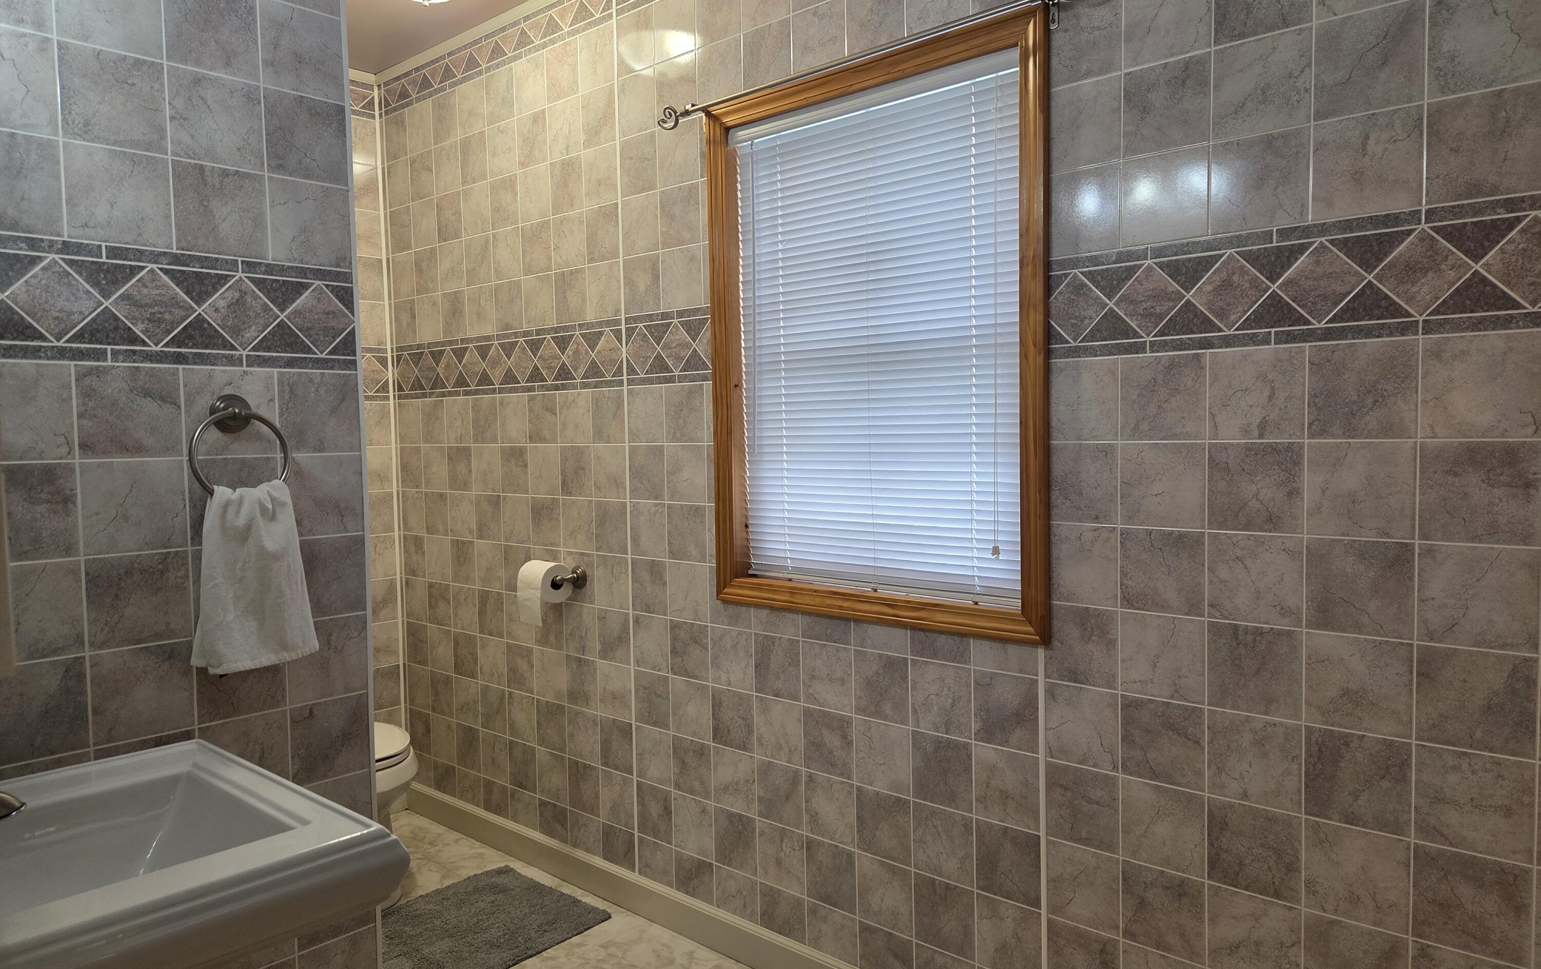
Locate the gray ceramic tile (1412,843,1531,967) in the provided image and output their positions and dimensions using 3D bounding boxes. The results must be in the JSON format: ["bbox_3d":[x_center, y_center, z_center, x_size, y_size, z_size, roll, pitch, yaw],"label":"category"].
[{"bbox_3d":[1.037,0.620,1.514,0.150,0.150,0.010,2,4,42],"label":"gray ceramic tile"}]

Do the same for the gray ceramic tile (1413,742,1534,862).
[{"bbox_3d":[1.040,0.470,1.513,0.150,0.150,0.010,2,4,42],"label":"gray ceramic tile"}]

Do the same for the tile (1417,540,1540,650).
[{"bbox_3d":[1.034,0.164,1.496,0.150,0.150,0.010,2,4,42],"label":"tile"}]

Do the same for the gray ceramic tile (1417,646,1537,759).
[{"bbox_3d":[1.034,0.316,1.501,0.150,0.151,0.010,2,4,42],"label":"gray ceramic tile"}]

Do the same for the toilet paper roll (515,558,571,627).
[{"bbox_3d":[-0.639,0.308,2.918,0.099,0.169,0.111,2,4,42],"label":"toilet paper roll"}]

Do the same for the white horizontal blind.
[{"bbox_3d":[0.212,-0.302,2.230,0.755,1.063,0.050,2,4,42],"label":"white horizontal blind"}]

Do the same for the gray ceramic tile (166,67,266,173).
[{"bbox_3d":[-0.941,-0.619,1.742,0.010,0.150,0.150,2,4,42],"label":"gray ceramic tile"}]

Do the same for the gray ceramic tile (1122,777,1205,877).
[{"bbox_3d":[0.700,0.610,1.824,0.152,0.153,0.010,2,4,42],"label":"gray ceramic tile"}]

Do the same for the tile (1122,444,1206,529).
[{"bbox_3d":[0.692,0.001,1.794,0.150,0.150,0.010,2,4,42],"label":"tile"}]

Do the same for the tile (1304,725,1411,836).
[{"bbox_3d":[0.922,0.464,1.609,0.150,0.150,0.010,2,4,42],"label":"tile"}]

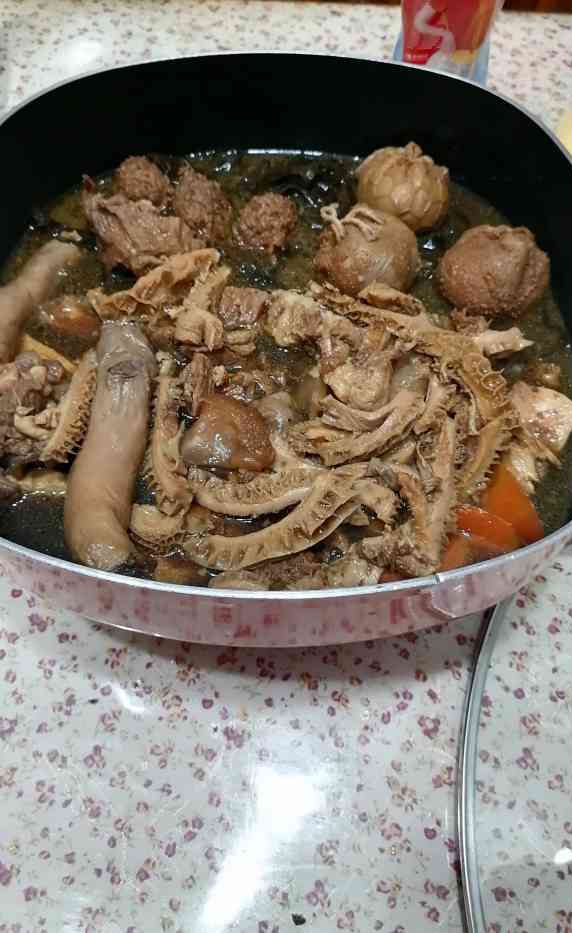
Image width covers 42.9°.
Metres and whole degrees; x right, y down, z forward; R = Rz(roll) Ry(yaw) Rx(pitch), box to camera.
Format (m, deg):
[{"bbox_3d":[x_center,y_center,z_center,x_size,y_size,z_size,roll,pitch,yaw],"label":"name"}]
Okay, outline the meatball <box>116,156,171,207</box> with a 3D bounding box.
[{"bbox_3d":[-0.077,-0.153,0.393,0.029,0.028,0.029,1,59,0],"label":"meatball"}]

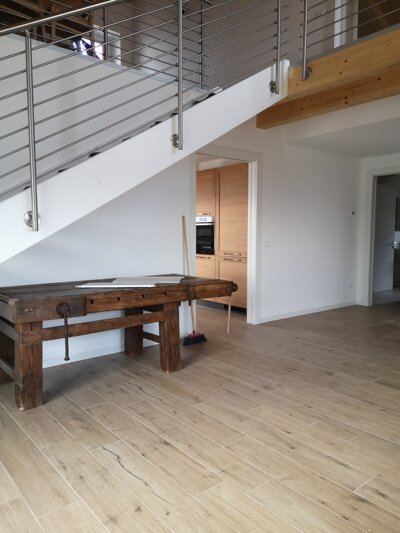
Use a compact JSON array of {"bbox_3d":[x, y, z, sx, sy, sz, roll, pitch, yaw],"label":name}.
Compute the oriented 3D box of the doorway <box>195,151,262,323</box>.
[{"bbox_3d":[0.311,-0.299,5.061,1.142,2.165,0.150,-4,7,-38],"label":"doorway"}]

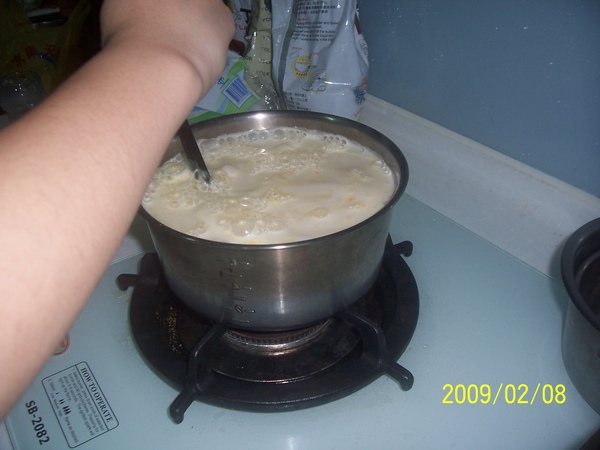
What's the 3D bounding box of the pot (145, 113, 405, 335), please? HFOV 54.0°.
[{"bbox_3d":[-0.021,-0.004,0.479,0.207,0.099,0.207,0,35,0],"label":"pot"}]

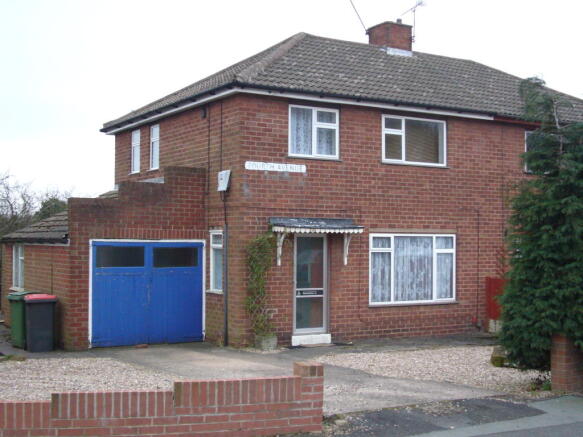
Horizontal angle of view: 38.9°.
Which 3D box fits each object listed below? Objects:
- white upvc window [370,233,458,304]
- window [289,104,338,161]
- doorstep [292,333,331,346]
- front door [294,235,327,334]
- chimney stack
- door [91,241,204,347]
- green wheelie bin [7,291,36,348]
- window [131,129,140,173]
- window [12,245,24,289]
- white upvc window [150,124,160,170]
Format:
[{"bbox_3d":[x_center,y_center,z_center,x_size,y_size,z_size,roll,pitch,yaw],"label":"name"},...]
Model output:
[{"bbox_3d":[2.620,1.071,17.619,2.394,1.469,0.100,1,-2,-32],"label":"white upvc window"},{"bbox_3d":[0.451,-1.700,16.358,1.197,1.013,0.100,1,-2,-32],"label":"window"},{"bbox_3d":[0.393,2.383,16.160,0.911,0.190,0.260,1,-2,-32],"label":"doorstep"},{"bbox_3d":[0.385,1.271,16.314,0.843,1.999,0.090,1,-2,-32],"label":"front door"},{"bbox_3d":[2.624,-4.713,21.747,0.830,0.789,0.816,1,-2,-32],"label":"chimney stack"},{"bbox_3d":[-2.743,1.415,15.915,2.360,2.020,0.090,1,-2,-32],"label":"door"},{"bbox_3d":[-5.046,1.937,15.822,0.580,1.050,0.720,1,-2,-32],"label":"green wheelie bin"},{"bbox_3d":[-3.772,-1.621,20.096,0.100,1.034,0.626,1,-2,-32],"label":"window"},{"bbox_3d":[-6.066,1.072,18.414,0.100,1.006,1.197,1,-2,-32],"label":"window"},{"bbox_3d":[-3.137,-1.636,19.066,0.100,1.034,0.626,1,-2,-32],"label":"white upvc window"}]

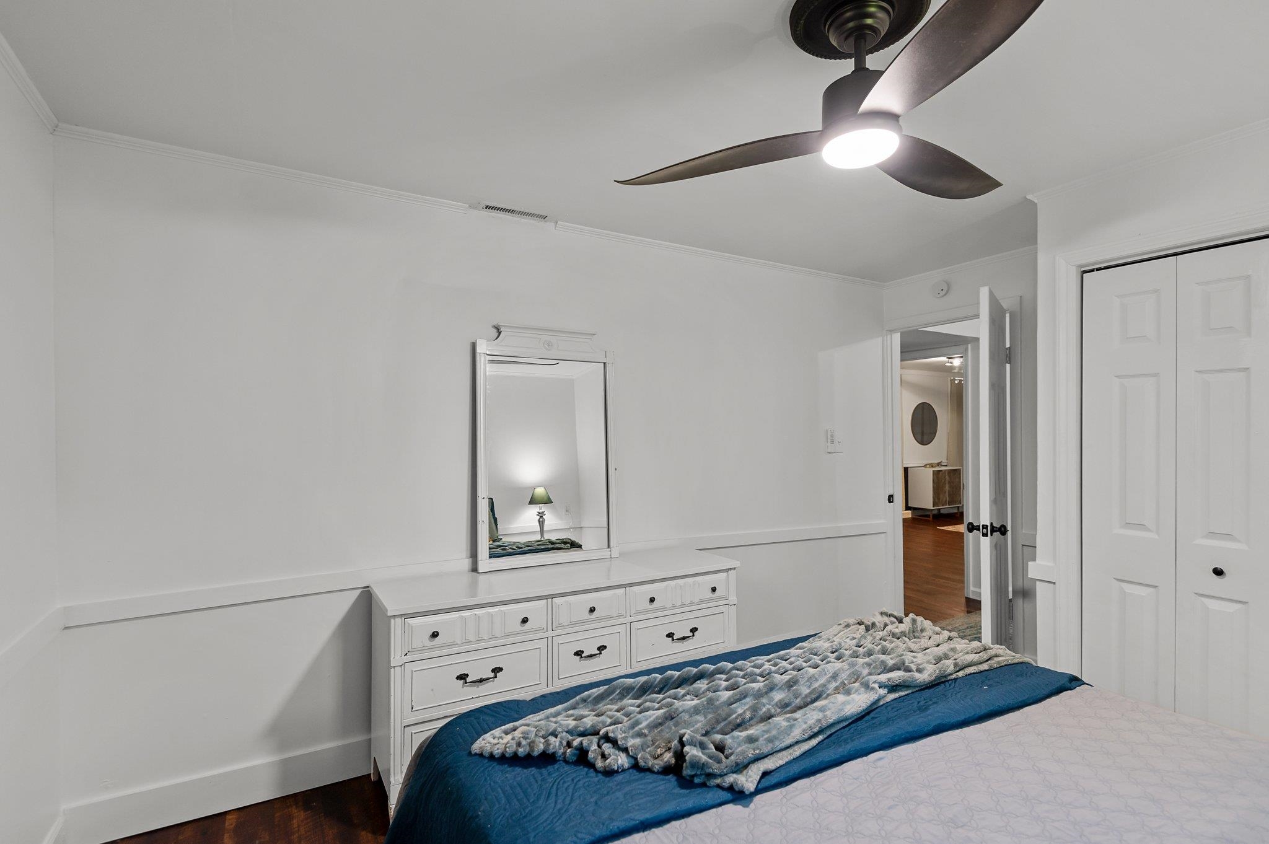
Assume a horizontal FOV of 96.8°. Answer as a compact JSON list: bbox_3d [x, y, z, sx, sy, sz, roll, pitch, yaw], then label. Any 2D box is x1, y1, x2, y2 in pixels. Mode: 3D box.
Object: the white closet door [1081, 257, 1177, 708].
[{"bbox_3d":[1.913,0.408,2.182,0.035,2.033,0.288,1,-1,-29],"label":"white closet door"}]

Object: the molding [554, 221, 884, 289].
[{"bbox_3d":[0.679,-0.936,3.282,2.400,0.034,0.027,1,-1,-29],"label":"molding"}]

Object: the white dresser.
[{"bbox_3d":[-0.274,1.056,2.509,1.597,0.765,0.405,1,-1,-29],"label":"white dresser"}]

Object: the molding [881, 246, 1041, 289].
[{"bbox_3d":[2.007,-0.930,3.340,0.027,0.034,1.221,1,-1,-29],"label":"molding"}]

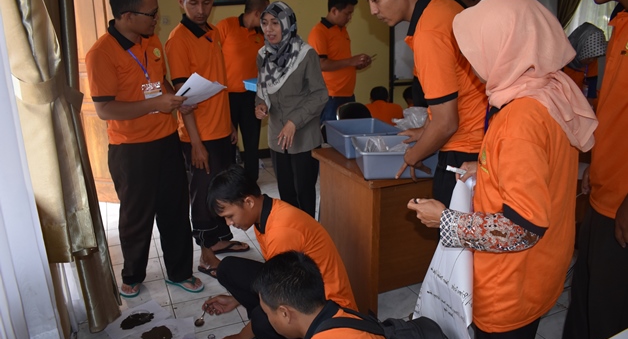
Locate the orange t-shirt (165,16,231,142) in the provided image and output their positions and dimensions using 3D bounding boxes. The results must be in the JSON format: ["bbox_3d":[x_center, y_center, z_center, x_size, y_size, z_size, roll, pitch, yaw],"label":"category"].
[{"bbox_3d":[-0.646,-0.496,2.656,0.290,0.670,0.460,11,20,34],"label":"orange t-shirt"}]

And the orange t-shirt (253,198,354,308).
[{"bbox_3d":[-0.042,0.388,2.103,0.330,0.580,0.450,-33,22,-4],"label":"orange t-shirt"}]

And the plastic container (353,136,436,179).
[{"bbox_3d":[0.447,-0.066,2.374,0.480,0.133,0.360,-2,16,-6],"label":"plastic container"}]

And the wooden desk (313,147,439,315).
[{"bbox_3d":[0.668,0.267,2.797,1.180,0.737,0.665,-7,17,-23],"label":"wooden desk"}]

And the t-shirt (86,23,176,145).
[{"bbox_3d":[-0.923,-0.442,2.421,0.300,0.620,0.490,14,21,40],"label":"t-shirt"}]

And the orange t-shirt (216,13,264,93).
[{"bbox_3d":[-0.573,-0.921,3.772,0.470,0.630,0.290,-10,19,-31],"label":"orange t-shirt"}]

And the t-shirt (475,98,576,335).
[{"bbox_3d":[0.609,0.097,1.384,0.300,0.690,0.450,3,17,11],"label":"t-shirt"}]

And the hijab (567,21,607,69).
[{"bbox_3d":[1.620,-0.731,2.800,0.230,0.300,0.250,2,16,9],"label":"hijab"}]

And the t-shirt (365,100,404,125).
[{"bbox_3d":[0.653,-0.370,4.348,0.440,0.560,0.300,5,17,17],"label":"t-shirt"}]

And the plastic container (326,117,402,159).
[{"bbox_3d":[0.277,-0.184,2.720,0.340,0.128,0.395,-5,17,-17],"label":"plastic container"}]

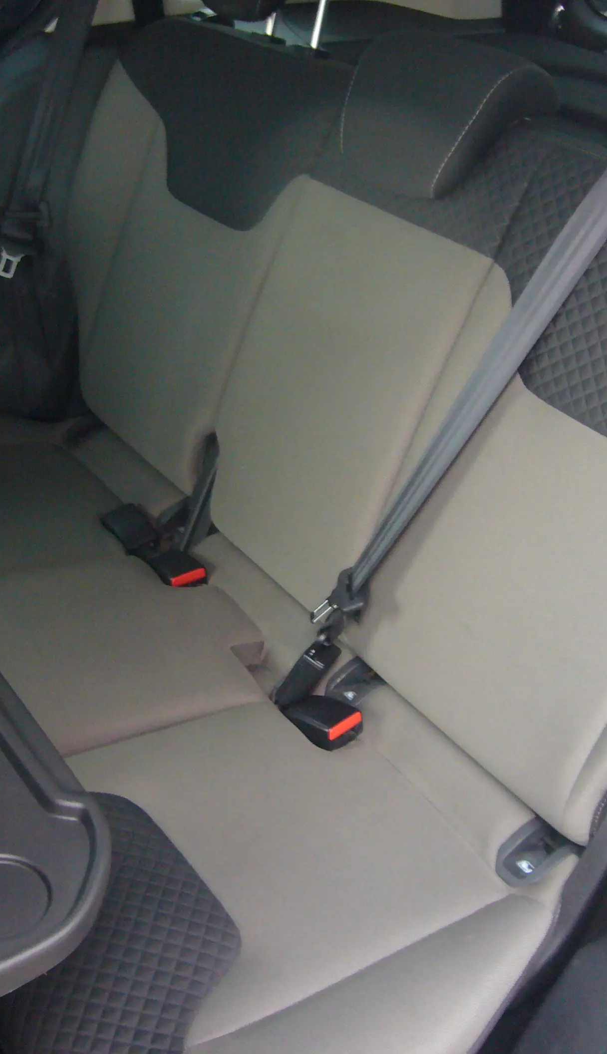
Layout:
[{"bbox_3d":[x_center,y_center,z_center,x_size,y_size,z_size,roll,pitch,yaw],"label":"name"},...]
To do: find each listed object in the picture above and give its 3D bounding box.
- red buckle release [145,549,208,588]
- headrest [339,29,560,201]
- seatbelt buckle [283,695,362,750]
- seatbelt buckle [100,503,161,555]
[{"bbox_3d":[-0.154,0.057,1.398,0.047,0.025,0.064,-17,28,-27],"label":"red buckle release"},{"bbox_3d":[0.159,-0.452,1.264,0.165,0.165,0.195,3,27,-42],"label":"headrest"},{"bbox_3d":[0.020,0.202,1.175,0.067,0.026,0.046,13,26,44],"label":"seatbelt buckle"},{"bbox_3d":[-0.220,0.005,1.442,0.046,0.023,0.064,-27,53,-37],"label":"seatbelt buckle"}]

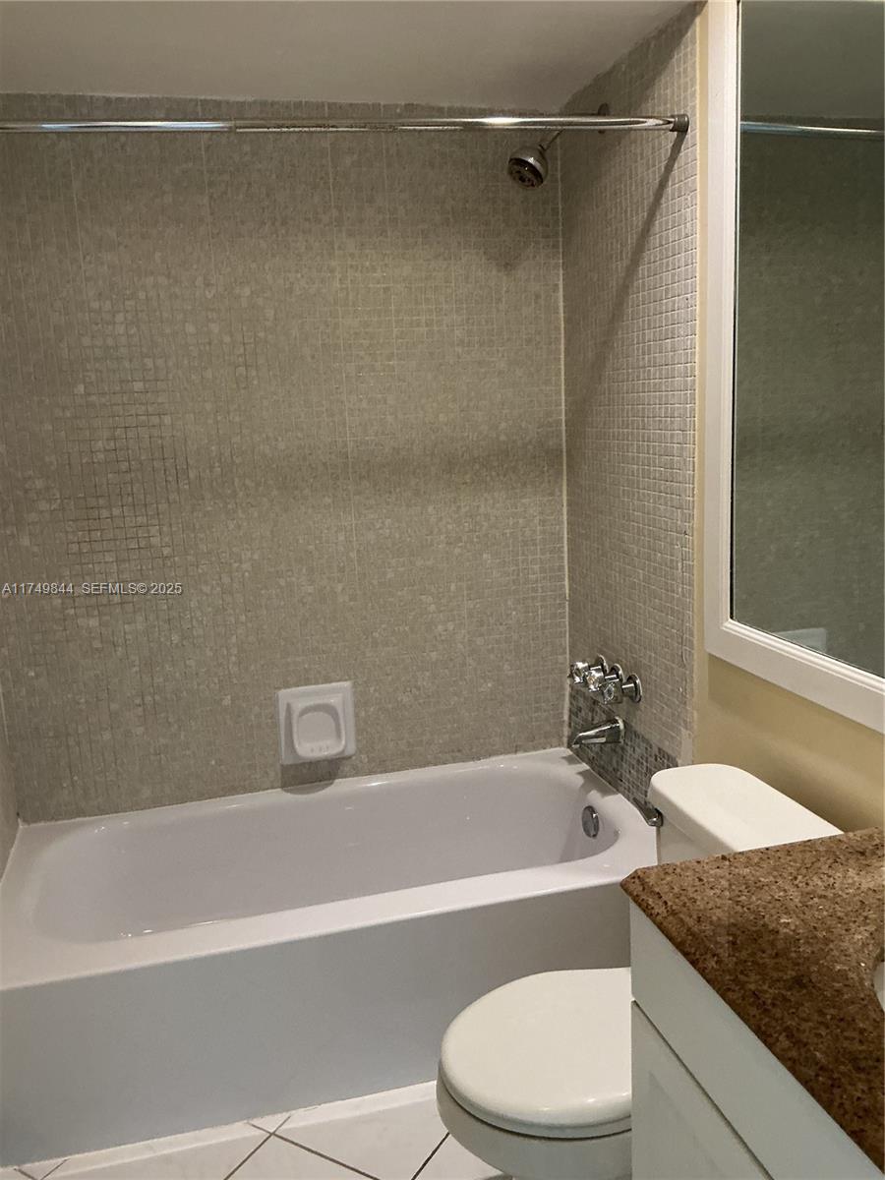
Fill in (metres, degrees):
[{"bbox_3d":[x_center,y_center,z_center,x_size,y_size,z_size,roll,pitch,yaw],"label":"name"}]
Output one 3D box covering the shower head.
[{"bbox_3d":[0.209,-0.969,2.241,0.096,0.096,0.096,8,-27,45],"label":"shower head"}]

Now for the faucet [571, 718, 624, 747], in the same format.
[{"bbox_3d":[0.388,0.361,2.488,0.136,0.064,0.055,-5,11,-14],"label":"faucet"}]

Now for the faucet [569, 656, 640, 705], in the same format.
[{"bbox_3d":[0.404,0.220,2.470,0.090,0.067,0.268,-5,11,-14],"label":"faucet"}]

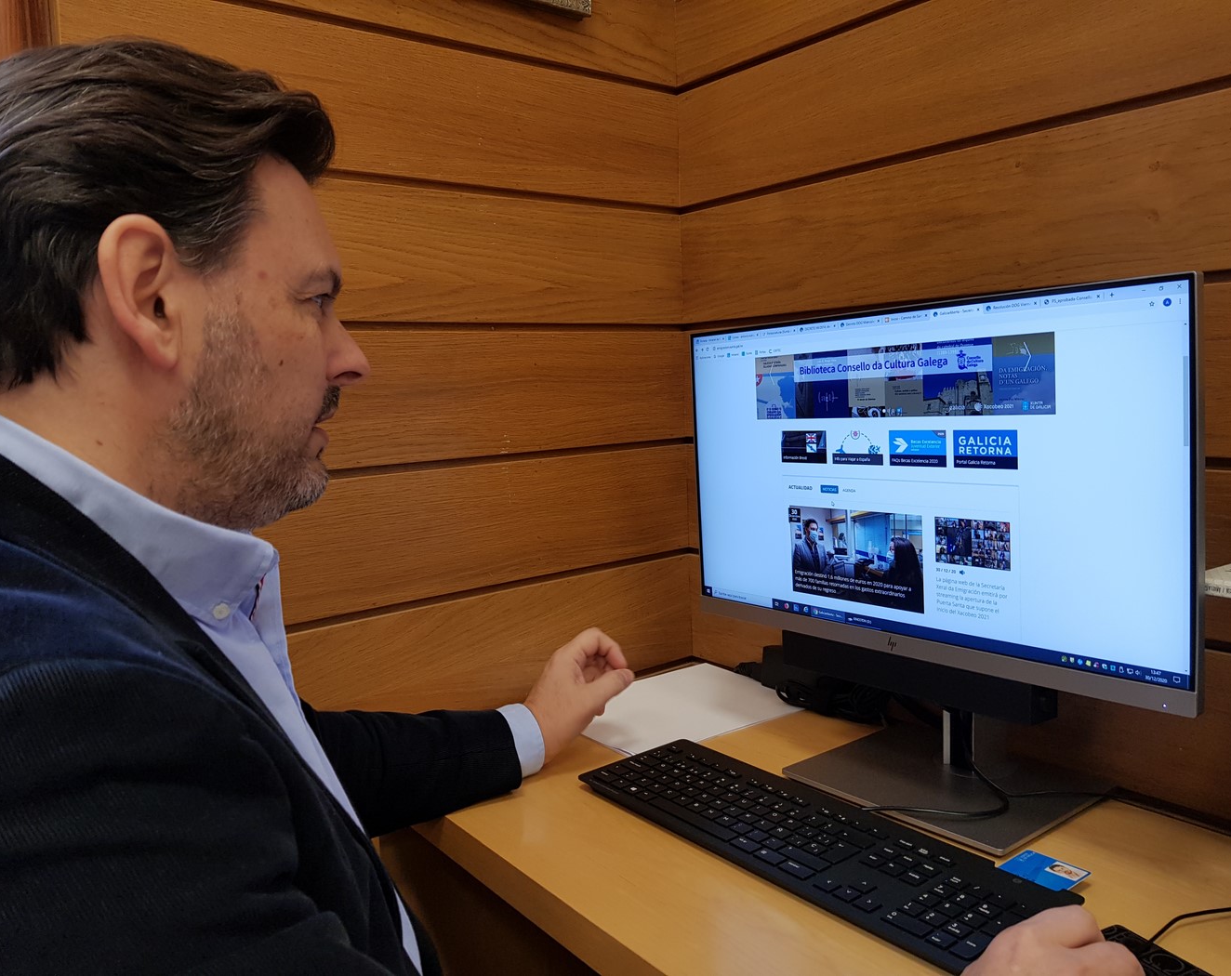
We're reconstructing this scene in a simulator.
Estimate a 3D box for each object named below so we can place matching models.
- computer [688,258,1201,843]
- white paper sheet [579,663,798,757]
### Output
[{"bbox_3d":[0.324,0.062,0.971,0.210,0.477,0.540,-7,8,-36],"label":"computer"},{"bbox_3d":[0.078,0.277,1.244,0.293,0.003,0.215,-7,8,-35],"label":"white paper sheet"}]

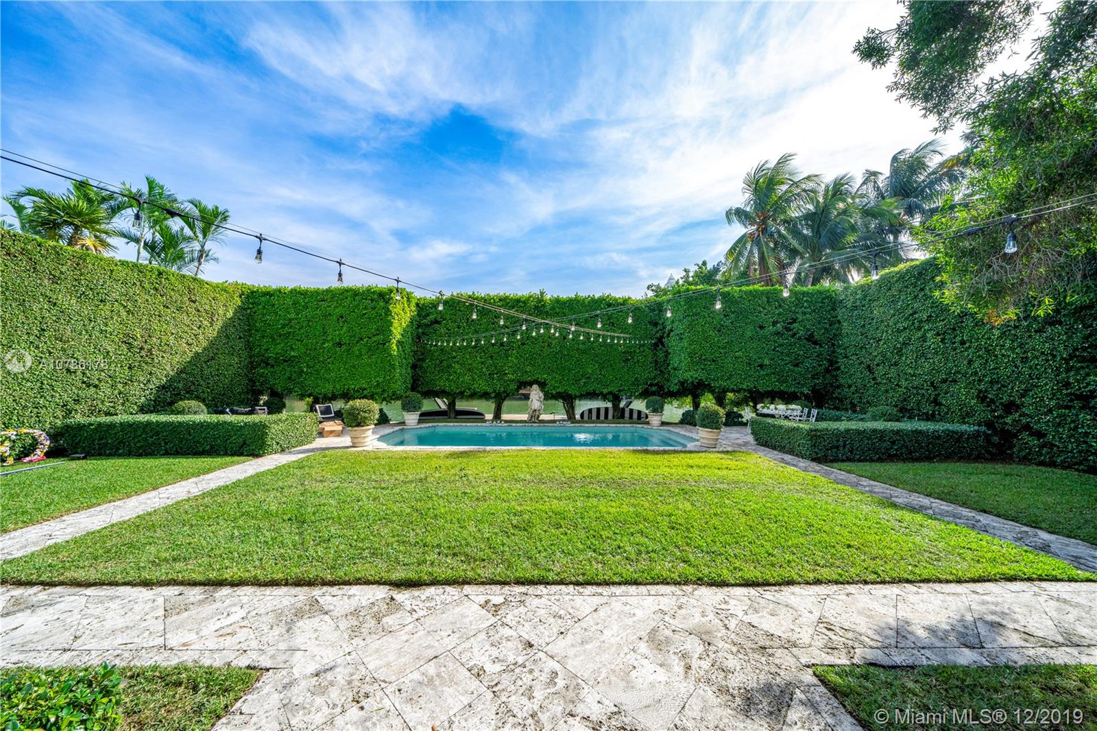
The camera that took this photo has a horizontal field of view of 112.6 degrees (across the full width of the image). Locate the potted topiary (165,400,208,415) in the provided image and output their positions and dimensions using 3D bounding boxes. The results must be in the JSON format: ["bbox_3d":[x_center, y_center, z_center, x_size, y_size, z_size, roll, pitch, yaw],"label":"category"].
[{"bbox_3d":[-10.154,1.578,10.254,1.180,1.200,1.150,0,-1,-1],"label":"potted topiary"}]

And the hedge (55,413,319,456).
[{"bbox_3d":[-9.250,1.781,9.765,4.800,0.850,2.100,0,-1,0],"label":"hedge"}]

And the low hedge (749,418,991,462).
[{"bbox_3d":[8.066,1.848,9.451,4.400,0.780,1.950,0,-1,-1],"label":"low hedge"}]

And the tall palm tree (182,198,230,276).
[{"bbox_3d":[-16.300,-2.682,17.460,2.000,10.100,2.000,0,-1,0],"label":"tall palm tree"}]

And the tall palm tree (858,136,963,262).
[{"bbox_3d":[19.000,-4.594,19.301,4.900,14.000,4.900,0,-1,0],"label":"tall palm tree"}]

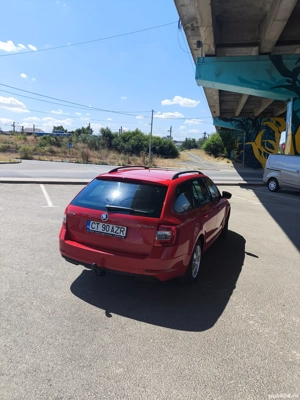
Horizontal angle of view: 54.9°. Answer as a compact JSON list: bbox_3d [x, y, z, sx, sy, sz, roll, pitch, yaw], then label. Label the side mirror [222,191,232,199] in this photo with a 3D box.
[{"bbox_3d":[1.457,-0.100,5.460,0.210,0.150,0.120,7,10,23],"label":"side mirror"}]

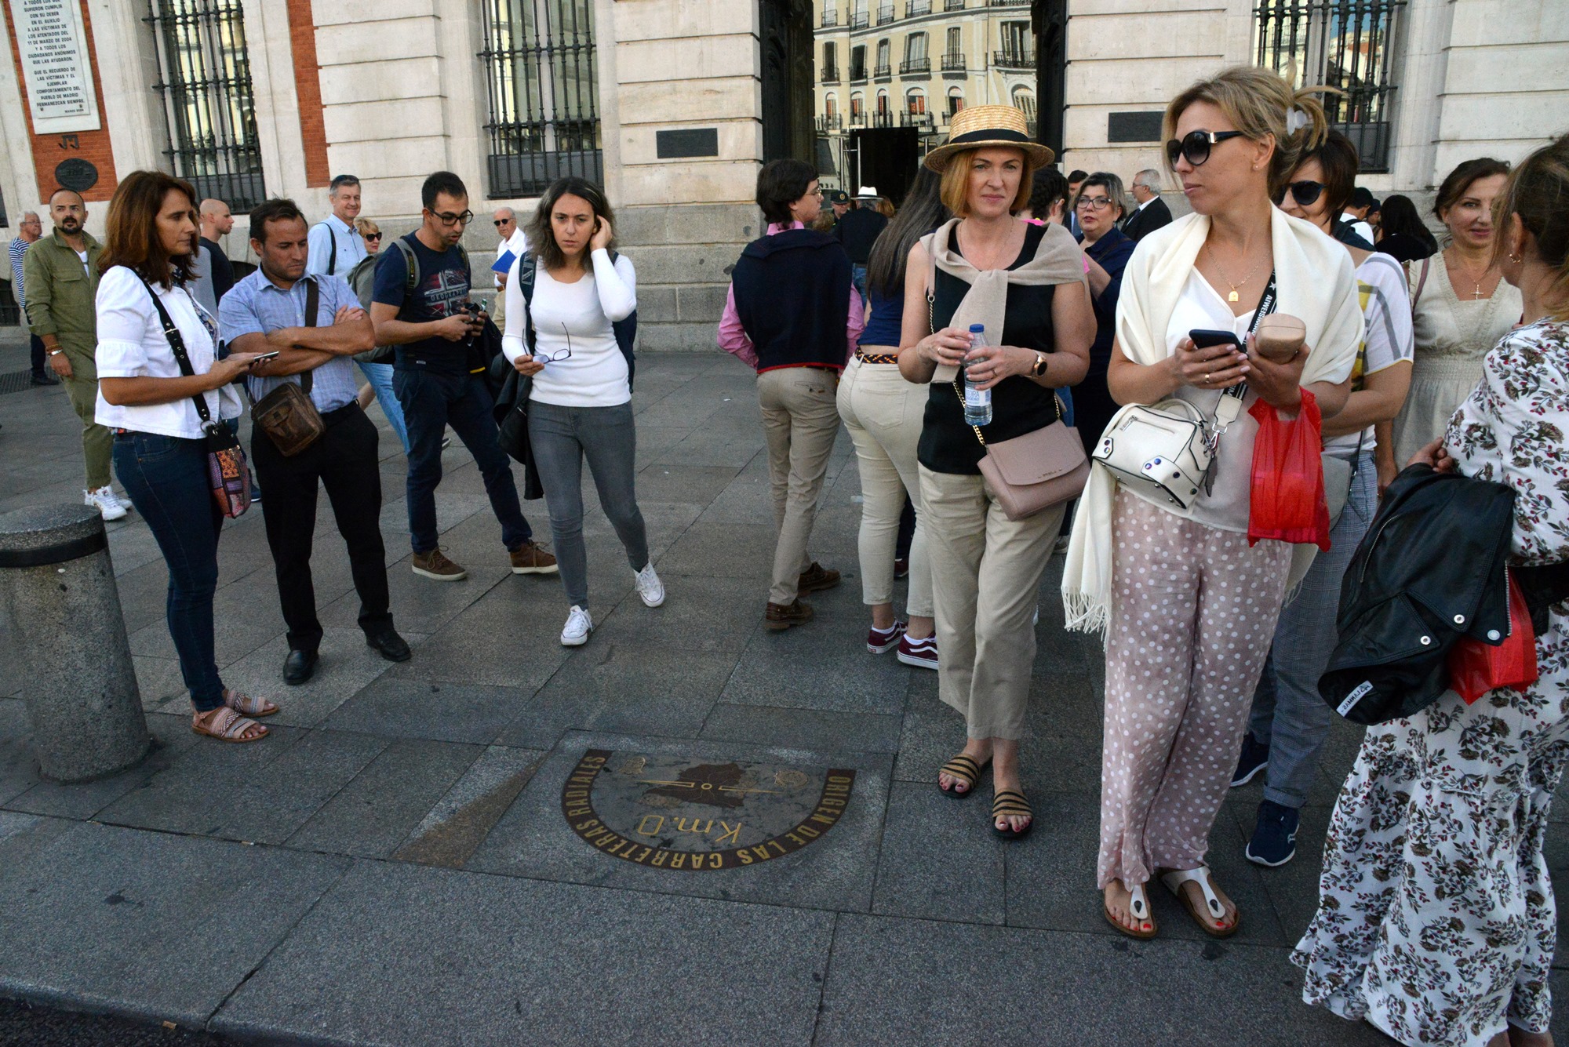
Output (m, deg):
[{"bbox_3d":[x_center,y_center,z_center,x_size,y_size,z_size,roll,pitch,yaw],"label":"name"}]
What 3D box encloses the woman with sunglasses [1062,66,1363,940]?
[{"bbox_3d":[0.833,0.016,2.106,0.560,1.730,0.420,0,15,6],"label":"woman with sunglasses"}]

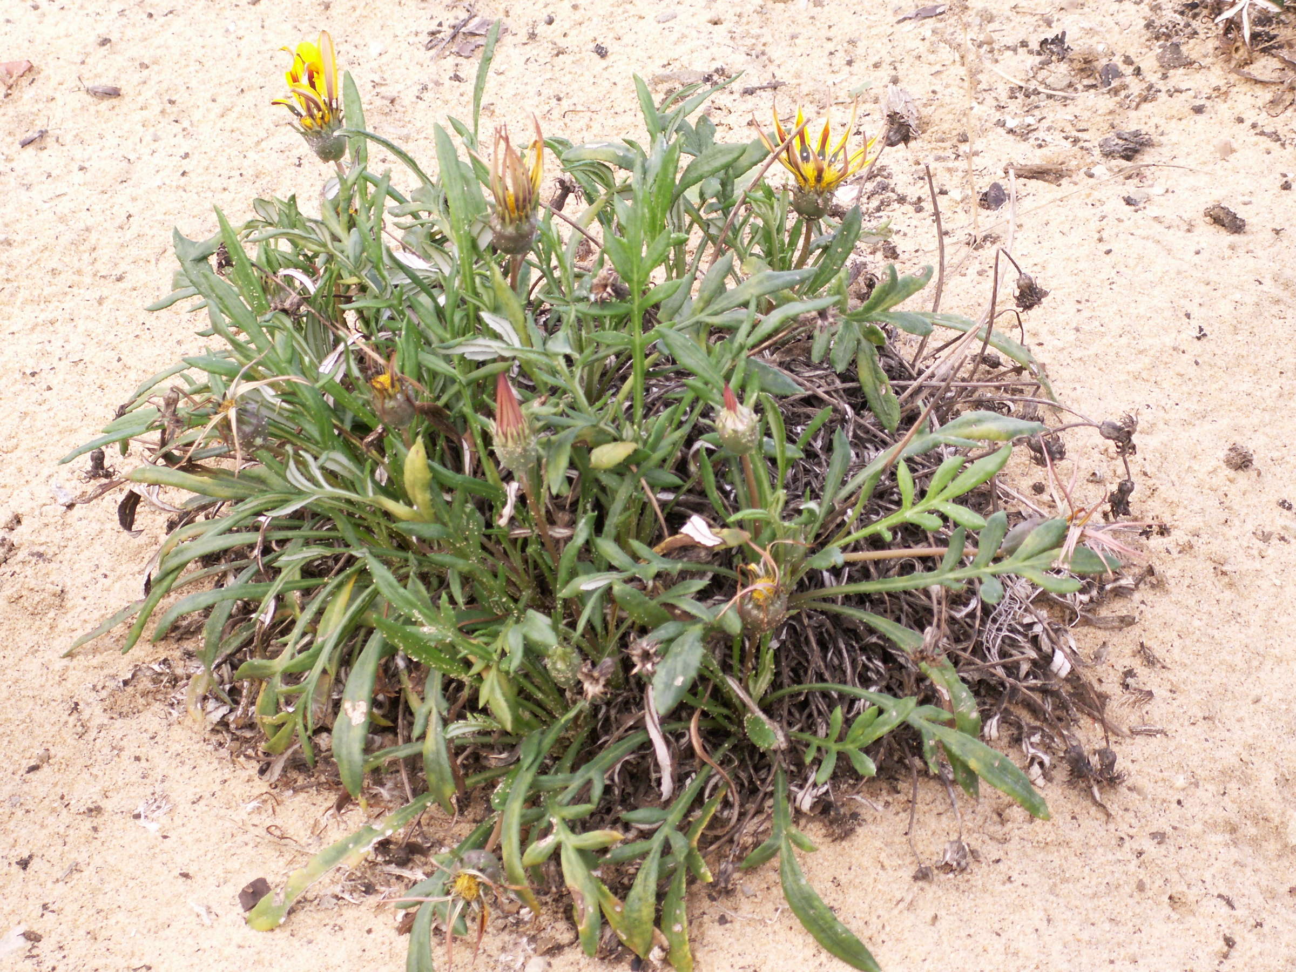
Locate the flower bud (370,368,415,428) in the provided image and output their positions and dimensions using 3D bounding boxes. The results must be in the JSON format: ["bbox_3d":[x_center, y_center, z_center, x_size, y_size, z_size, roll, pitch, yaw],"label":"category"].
[{"bbox_3d":[-0.087,-0.030,1.210,0.015,0.021,0.015,0,40,0],"label":"flower bud"}]

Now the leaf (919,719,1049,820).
[{"bbox_3d":[0.109,0.092,1.160,0.052,0.007,0.013,37,56,0],"label":"leaf"}]

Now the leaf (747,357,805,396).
[{"bbox_3d":[0.047,-0.040,1.300,0.024,0.005,0.012,27,57,9],"label":"leaf"}]

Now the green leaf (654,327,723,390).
[{"bbox_3d":[0.015,-0.045,1.268,0.032,0.006,0.012,41,61,1],"label":"green leaf"}]

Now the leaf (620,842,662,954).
[{"bbox_3d":[-0.002,0.132,1.139,0.012,0.007,0.037,4,70,3],"label":"leaf"}]

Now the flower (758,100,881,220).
[{"bbox_3d":[0.061,-0.113,1.290,0.043,0.034,0.042,2,40,-2],"label":"flower"}]

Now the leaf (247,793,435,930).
[{"bbox_3d":[-0.099,0.122,1.157,0.073,0.008,0.011,-34,59,-15],"label":"leaf"}]

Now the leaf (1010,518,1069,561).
[{"bbox_3d":[0.135,0.019,1.225,0.023,0.005,0.009,-35,58,-12],"label":"leaf"}]

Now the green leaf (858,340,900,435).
[{"bbox_3d":[0.081,-0.035,1.250,0.010,0.033,0.006,-15,0,-6],"label":"green leaf"}]

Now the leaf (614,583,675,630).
[{"bbox_3d":[-0.001,0.039,1.165,0.022,0.005,0.009,32,67,0],"label":"leaf"}]

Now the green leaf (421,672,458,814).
[{"bbox_3d":[-0.068,0.084,1.155,0.011,0.047,0.007,-6,-5,-3],"label":"green leaf"}]

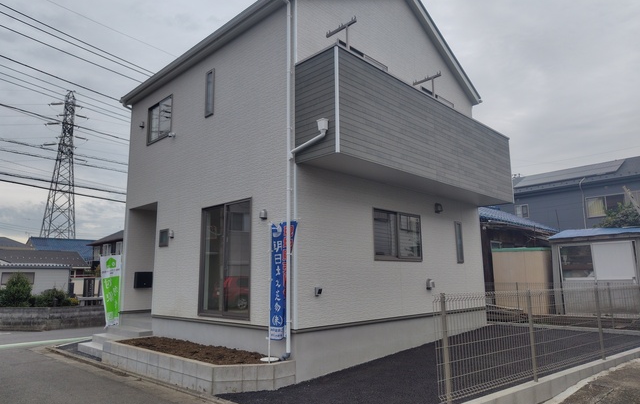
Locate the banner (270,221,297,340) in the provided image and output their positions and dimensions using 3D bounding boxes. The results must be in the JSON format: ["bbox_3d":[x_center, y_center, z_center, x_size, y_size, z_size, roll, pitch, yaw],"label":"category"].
[{"bbox_3d":[-0.541,1.200,6.412,0.600,1.780,0.100,-10,-14,44],"label":"banner"}]

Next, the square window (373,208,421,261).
[{"bbox_3d":[1.565,0.685,8.435,0.100,0.981,1.637,-10,-14,44],"label":"square window"}]

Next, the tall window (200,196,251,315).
[{"bbox_3d":[-1.752,1.052,7.787,1.667,2.069,0.100,-10,-14,44],"label":"tall window"}]

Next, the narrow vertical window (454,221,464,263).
[{"bbox_3d":[3.335,0.974,10.196,0.100,0.983,0.317,-10,-14,44],"label":"narrow vertical window"}]

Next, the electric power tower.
[{"bbox_3d":[-42.856,-2.641,71.524,6.200,33.883,6.800,2,-10,-18],"label":"electric power tower"}]

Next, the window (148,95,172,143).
[{"bbox_3d":[-3.919,-1.971,10.445,1.280,0.983,0.100,-10,-14,44],"label":"window"}]

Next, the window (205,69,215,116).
[{"bbox_3d":[-2.265,-2.247,8.828,0.334,0.991,0.100,-10,-14,44],"label":"window"}]

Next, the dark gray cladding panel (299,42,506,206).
[{"bbox_3d":[2.239,-1.102,8.792,0.894,1.666,6.547,-10,-14,44],"label":"dark gray cladding panel"}]

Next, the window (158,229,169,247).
[{"bbox_3d":[-3.483,0.820,9.563,0.435,0.380,0.100,-10,-14,44],"label":"window"}]

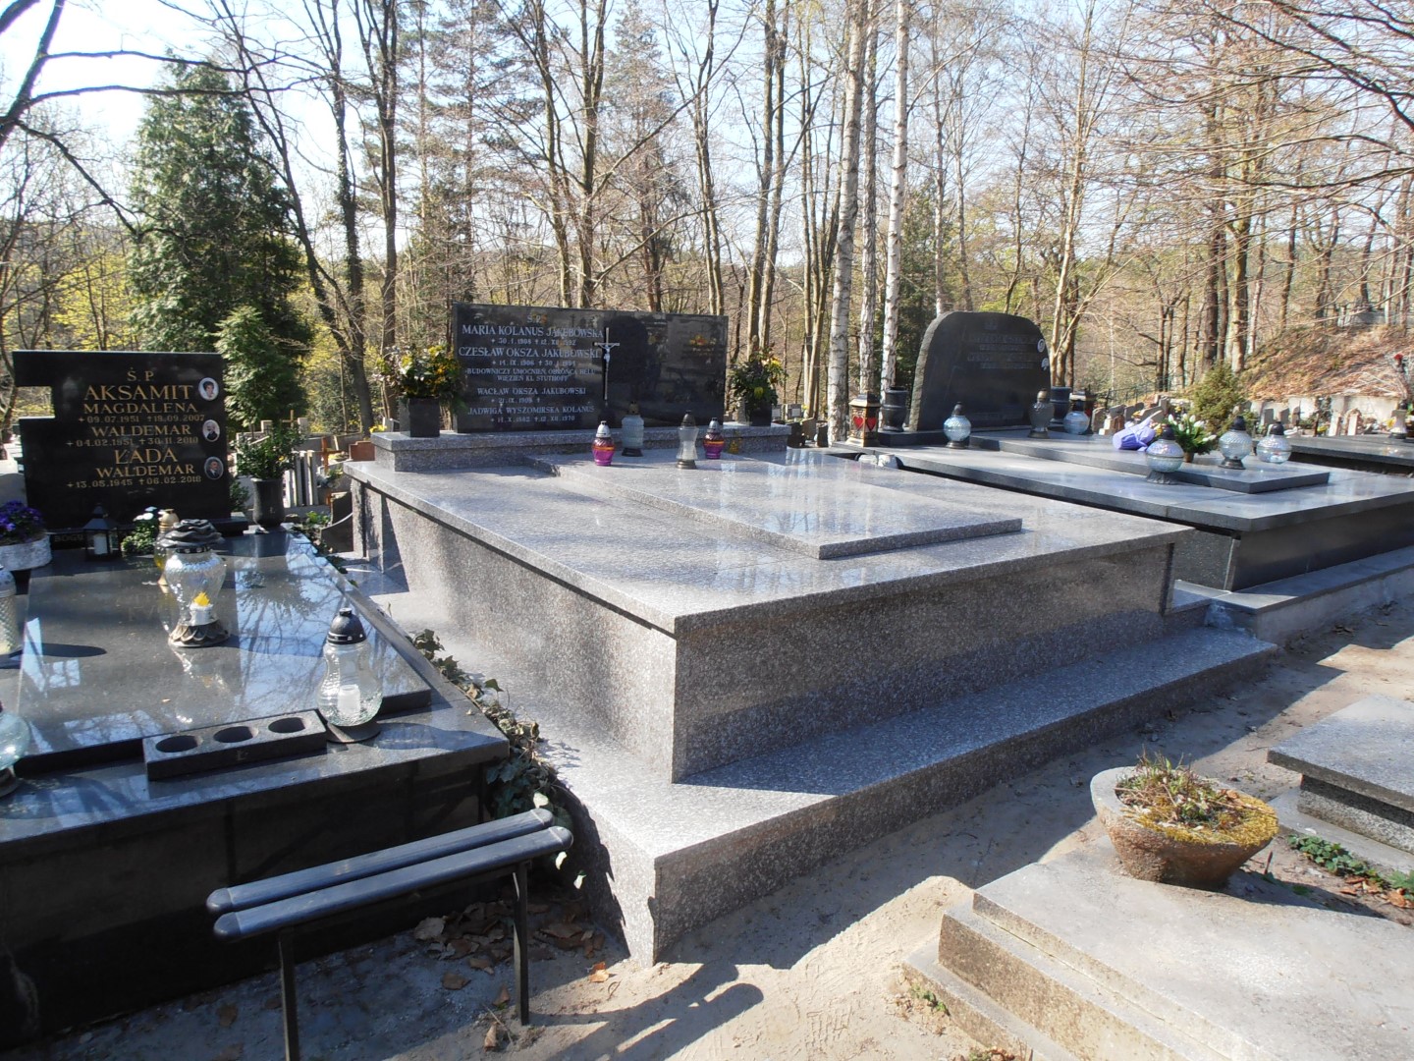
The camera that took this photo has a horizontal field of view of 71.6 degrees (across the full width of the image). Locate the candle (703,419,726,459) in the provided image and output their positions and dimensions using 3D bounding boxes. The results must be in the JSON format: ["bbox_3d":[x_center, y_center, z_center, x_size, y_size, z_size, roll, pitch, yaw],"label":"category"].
[{"bbox_3d":[0.040,-0.484,5.164,0.108,0.213,0.108,3,12,-1],"label":"candle"}]

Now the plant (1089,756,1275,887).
[{"bbox_3d":[1.173,0.703,2.402,0.416,0.212,0.416,-6,15,-36],"label":"plant"}]

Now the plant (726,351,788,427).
[{"bbox_3d":[0.297,-0.845,5.836,0.320,0.440,0.320,-6,14,-36],"label":"plant"}]

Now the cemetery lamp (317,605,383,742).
[{"bbox_3d":[-0.829,0.328,2.278,0.142,0.303,0.142,-5,13,-31],"label":"cemetery lamp"}]

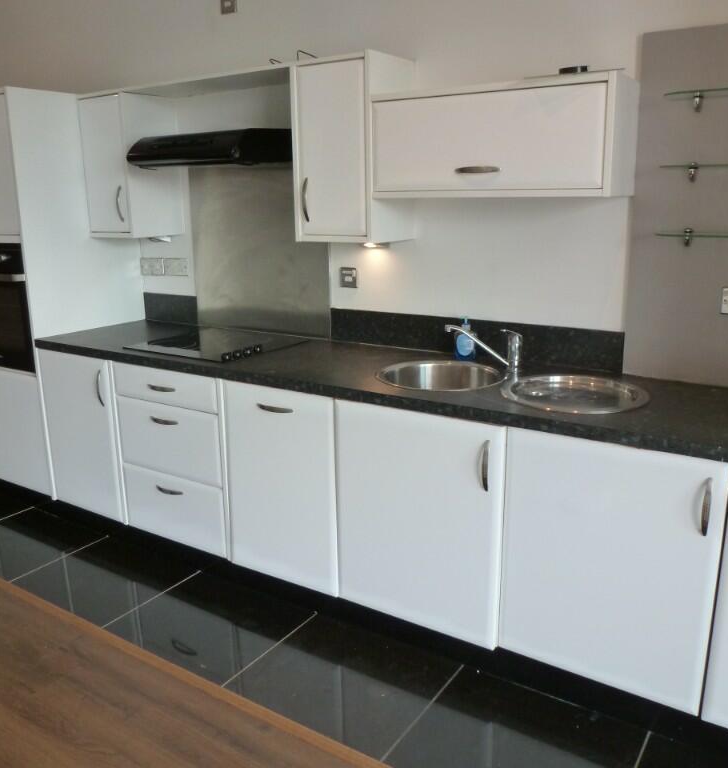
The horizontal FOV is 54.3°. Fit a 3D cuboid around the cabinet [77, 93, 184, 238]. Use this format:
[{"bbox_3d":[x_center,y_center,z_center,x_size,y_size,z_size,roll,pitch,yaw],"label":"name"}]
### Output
[{"bbox_3d":[-1.077,-0.997,3.295,0.306,0.608,0.298,8,16,32],"label":"cabinet"}]

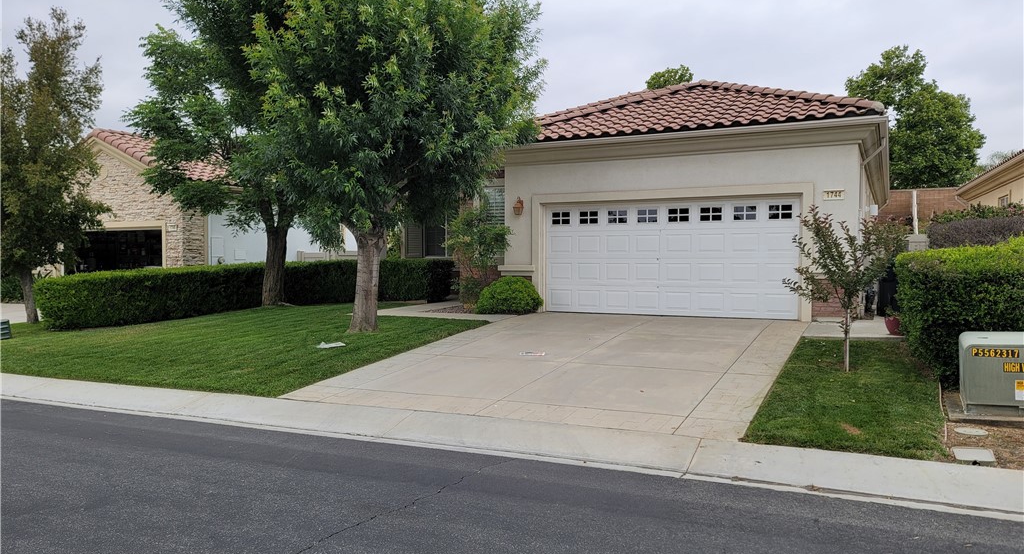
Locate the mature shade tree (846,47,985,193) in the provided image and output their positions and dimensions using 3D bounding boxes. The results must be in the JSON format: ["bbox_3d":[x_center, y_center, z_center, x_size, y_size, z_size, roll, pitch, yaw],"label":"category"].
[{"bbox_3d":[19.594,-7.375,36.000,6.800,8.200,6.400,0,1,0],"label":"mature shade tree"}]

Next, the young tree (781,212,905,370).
[{"bbox_3d":[4.071,0.152,9.000,1.460,1.980,1.400,0,1,0],"label":"young tree"}]

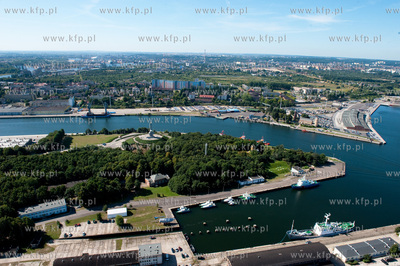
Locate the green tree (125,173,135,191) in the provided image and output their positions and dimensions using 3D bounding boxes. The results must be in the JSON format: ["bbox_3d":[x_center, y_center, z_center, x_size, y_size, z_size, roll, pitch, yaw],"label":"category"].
[{"bbox_3d":[-83.499,57.576,314.728,9.000,16.000,9.000,1,17,0],"label":"green tree"}]

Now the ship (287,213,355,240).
[{"bbox_3d":[109.775,83.708,242.767,62.500,21.500,11.000,-2,17,-11],"label":"ship"}]

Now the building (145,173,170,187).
[{"bbox_3d":[-45.661,50.546,294.111,22.500,9.300,15.000,-6,18,-24],"label":"building"}]

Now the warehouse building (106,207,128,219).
[{"bbox_3d":[-81.346,78.819,263.812,18.400,5.300,8.500,-4,18,-17],"label":"warehouse building"}]

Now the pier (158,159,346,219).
[{"bbox_3d":[86.403,63.099,337.351,284.000,3.500,50.000,-6,18,-22],"label":"pier"}]

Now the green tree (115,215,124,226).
[{"bbox_3d":[-75.194,80.992,248.632,7.800,10.300,7.800,1,17,0],"label":"green tree"}]

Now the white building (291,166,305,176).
[{"bbox_3d":[133.544,52.744,362.662,13.000,6.500,9.500,-8,19,-28],"label":"white building"}]

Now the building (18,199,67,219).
[{"bbox_3d":[-153.567,76.054,261.559,40.000,8.800,11.500,-8,19,-27],"label":"building"}]

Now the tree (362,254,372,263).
[{"bbox_3d":[117.650,88.255,186.893,5.700,6.000,5.700,1,17,0],"label":"tree"}]

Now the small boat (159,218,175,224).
[{"bbox_3d":[-27.569,74.445,224.600,13.300,3.800,3.900,-2,17,-11],"label":"small boat"}]

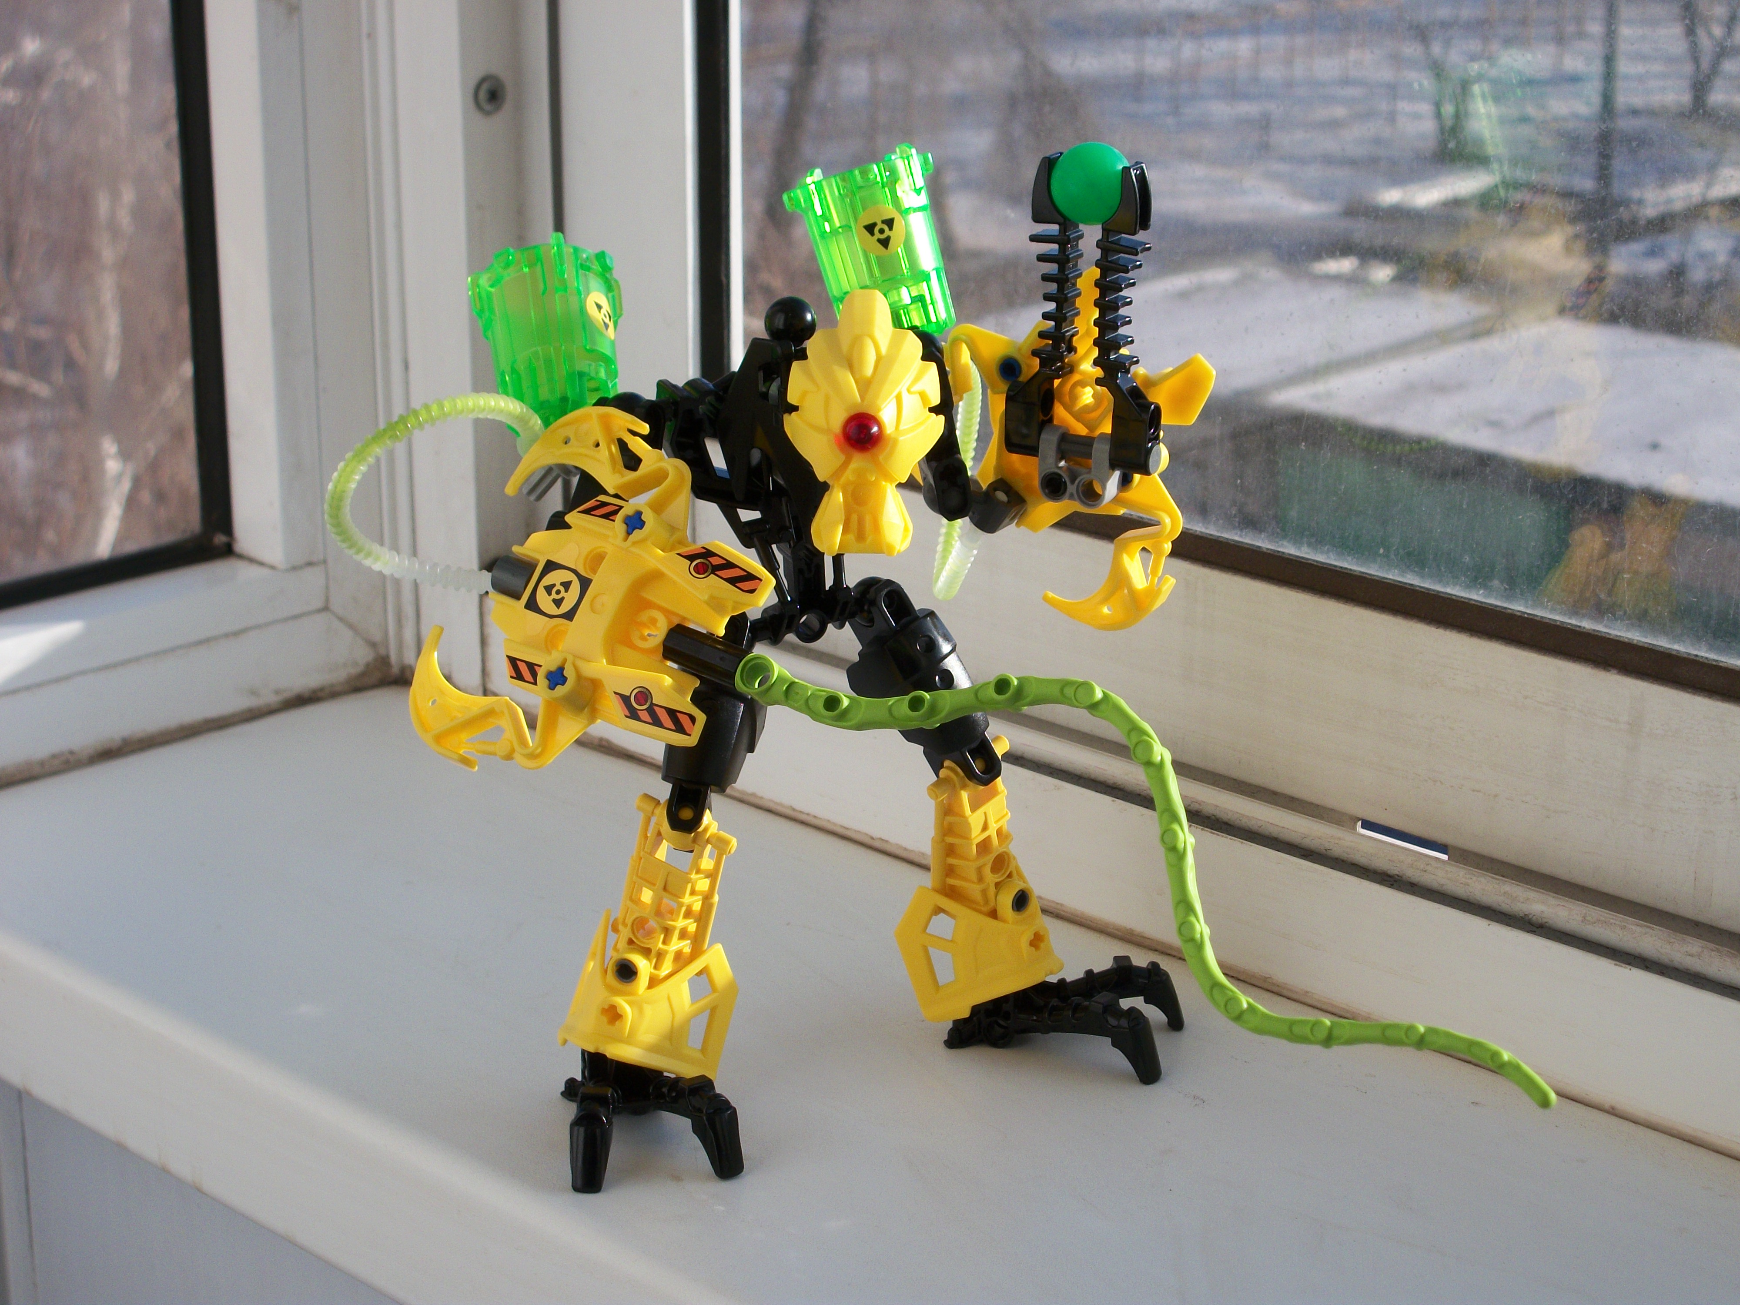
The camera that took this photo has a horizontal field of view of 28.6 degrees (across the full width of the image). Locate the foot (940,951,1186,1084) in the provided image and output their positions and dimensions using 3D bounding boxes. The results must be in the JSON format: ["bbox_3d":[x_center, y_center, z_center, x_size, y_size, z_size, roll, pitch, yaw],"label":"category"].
[{"bbox_3d":[0.039,0.072,0.710,0.048,0.021,0.035,5,18,14],"label":"foot"}]

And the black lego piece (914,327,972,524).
[{"bbox_3d":[0.014,-0.044,0.666,0.012,0.039,0.014,0,-22,-16],"label":"black lego piece"}]

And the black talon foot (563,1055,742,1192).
[{"bbox_3d":[-0.045,0.085,0.668,0.035,0.021,0.048,-4,18,-11],"label":"black talon foot"}]

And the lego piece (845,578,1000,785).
[{"bbox_3d":[0.011,0.006,0.693,0.016,0.048,0.020,-37,16,-33],"label":"lego piece"}]

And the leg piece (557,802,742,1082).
[{"bbox_3d":[-0.044,0.055,0.677,0.040,0.054,0.027,21,30,10],"label":"leg piece"}]

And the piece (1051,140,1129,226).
[{"bbox_3d":[0.042,-0.090,0.655,0.016,0.016,0.016,0,18,0],"label":"piece"}]

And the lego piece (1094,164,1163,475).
[{"bbox_3d":[0.049,-0.063,0.652,0.011,0.058,0.008,10,20,28],"label":"lego piece"}]

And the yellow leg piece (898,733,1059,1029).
[{"bbox_3d":[0.026,0.044,0.702,0.027,0.054,0.040,29,42,32],"label":"yellow leg piece"}]

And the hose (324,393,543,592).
[{"bbox_3d":[-0.087,-0.032,0.682,0.043,0.039,0.022,0,18,0],"label":"hose"}]

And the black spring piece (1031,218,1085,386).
[{"bbox_3d":[0.036,-0.068,0.659,0.009,0.029,0.006,10,20,28],"label":"black spring piece"}]

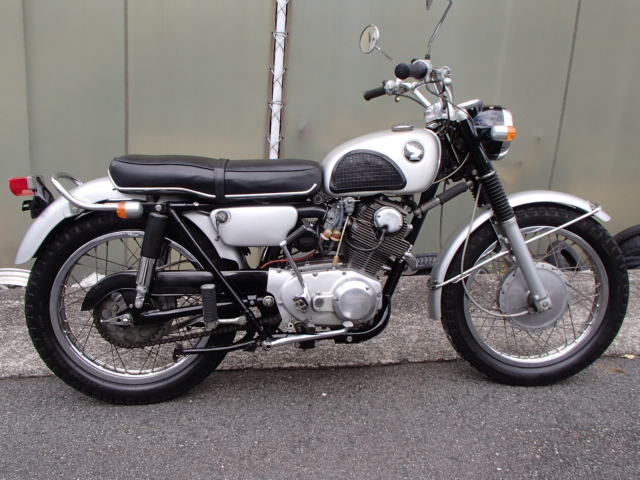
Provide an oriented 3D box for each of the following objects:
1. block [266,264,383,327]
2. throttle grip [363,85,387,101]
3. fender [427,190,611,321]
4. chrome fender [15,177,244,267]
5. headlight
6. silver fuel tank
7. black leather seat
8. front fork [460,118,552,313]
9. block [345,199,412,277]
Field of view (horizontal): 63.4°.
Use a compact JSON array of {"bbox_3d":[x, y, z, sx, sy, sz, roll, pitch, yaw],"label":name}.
[{"bbox_3d":[0.002,0.154,1.726,0.360,0.195,0.310,-1,8,-7],"label":"block"},{"bbox_3d":[0.215,-0.573,2.007,0.038,0.038,0.125,-6,4,-37],"label":"throttle grip"},{"bbox_3d":[0.682,0.048,1.783,0.620,0.435,0.115,0,10,-1],"label":"fender"},{"bbox_3d":[-0.592,-0.058,1.627,0.685,0.285,0.130,-1,8,-7],"label":"chrome fender"},{"bbox_3d":[0.571,-0.354,1.707,0.155,0.180,0.180,0,10,-1],"label":"headlight"},{"bbox_3d":[0.188,-0.254,1.693,0.400,0.220,0.240,-1,8,-7],"label":"silver fuel tank"},{"bbox_3d":[-0.315,-0.201,1.641,0.640,0.135,0.250,-1,8,-7],"label":"black leather seat"},{"bbox_3d":[0.604,-0.082,1.758,0.125,0.700,0.235,-27,10,4],"label":"front fork"},{"bbox_3d":[0.168,-0.023,1.722,0.215,0.250,0.260,-1,8,-7],"label":"block"}]

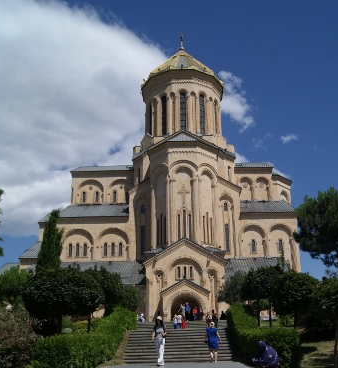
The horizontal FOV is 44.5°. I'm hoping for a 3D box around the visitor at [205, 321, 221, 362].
[{"bbox_3d":[1.876,6.490,17.011,0.550,1.527,0.450,-1,-18,0],"label":"visitor"}]

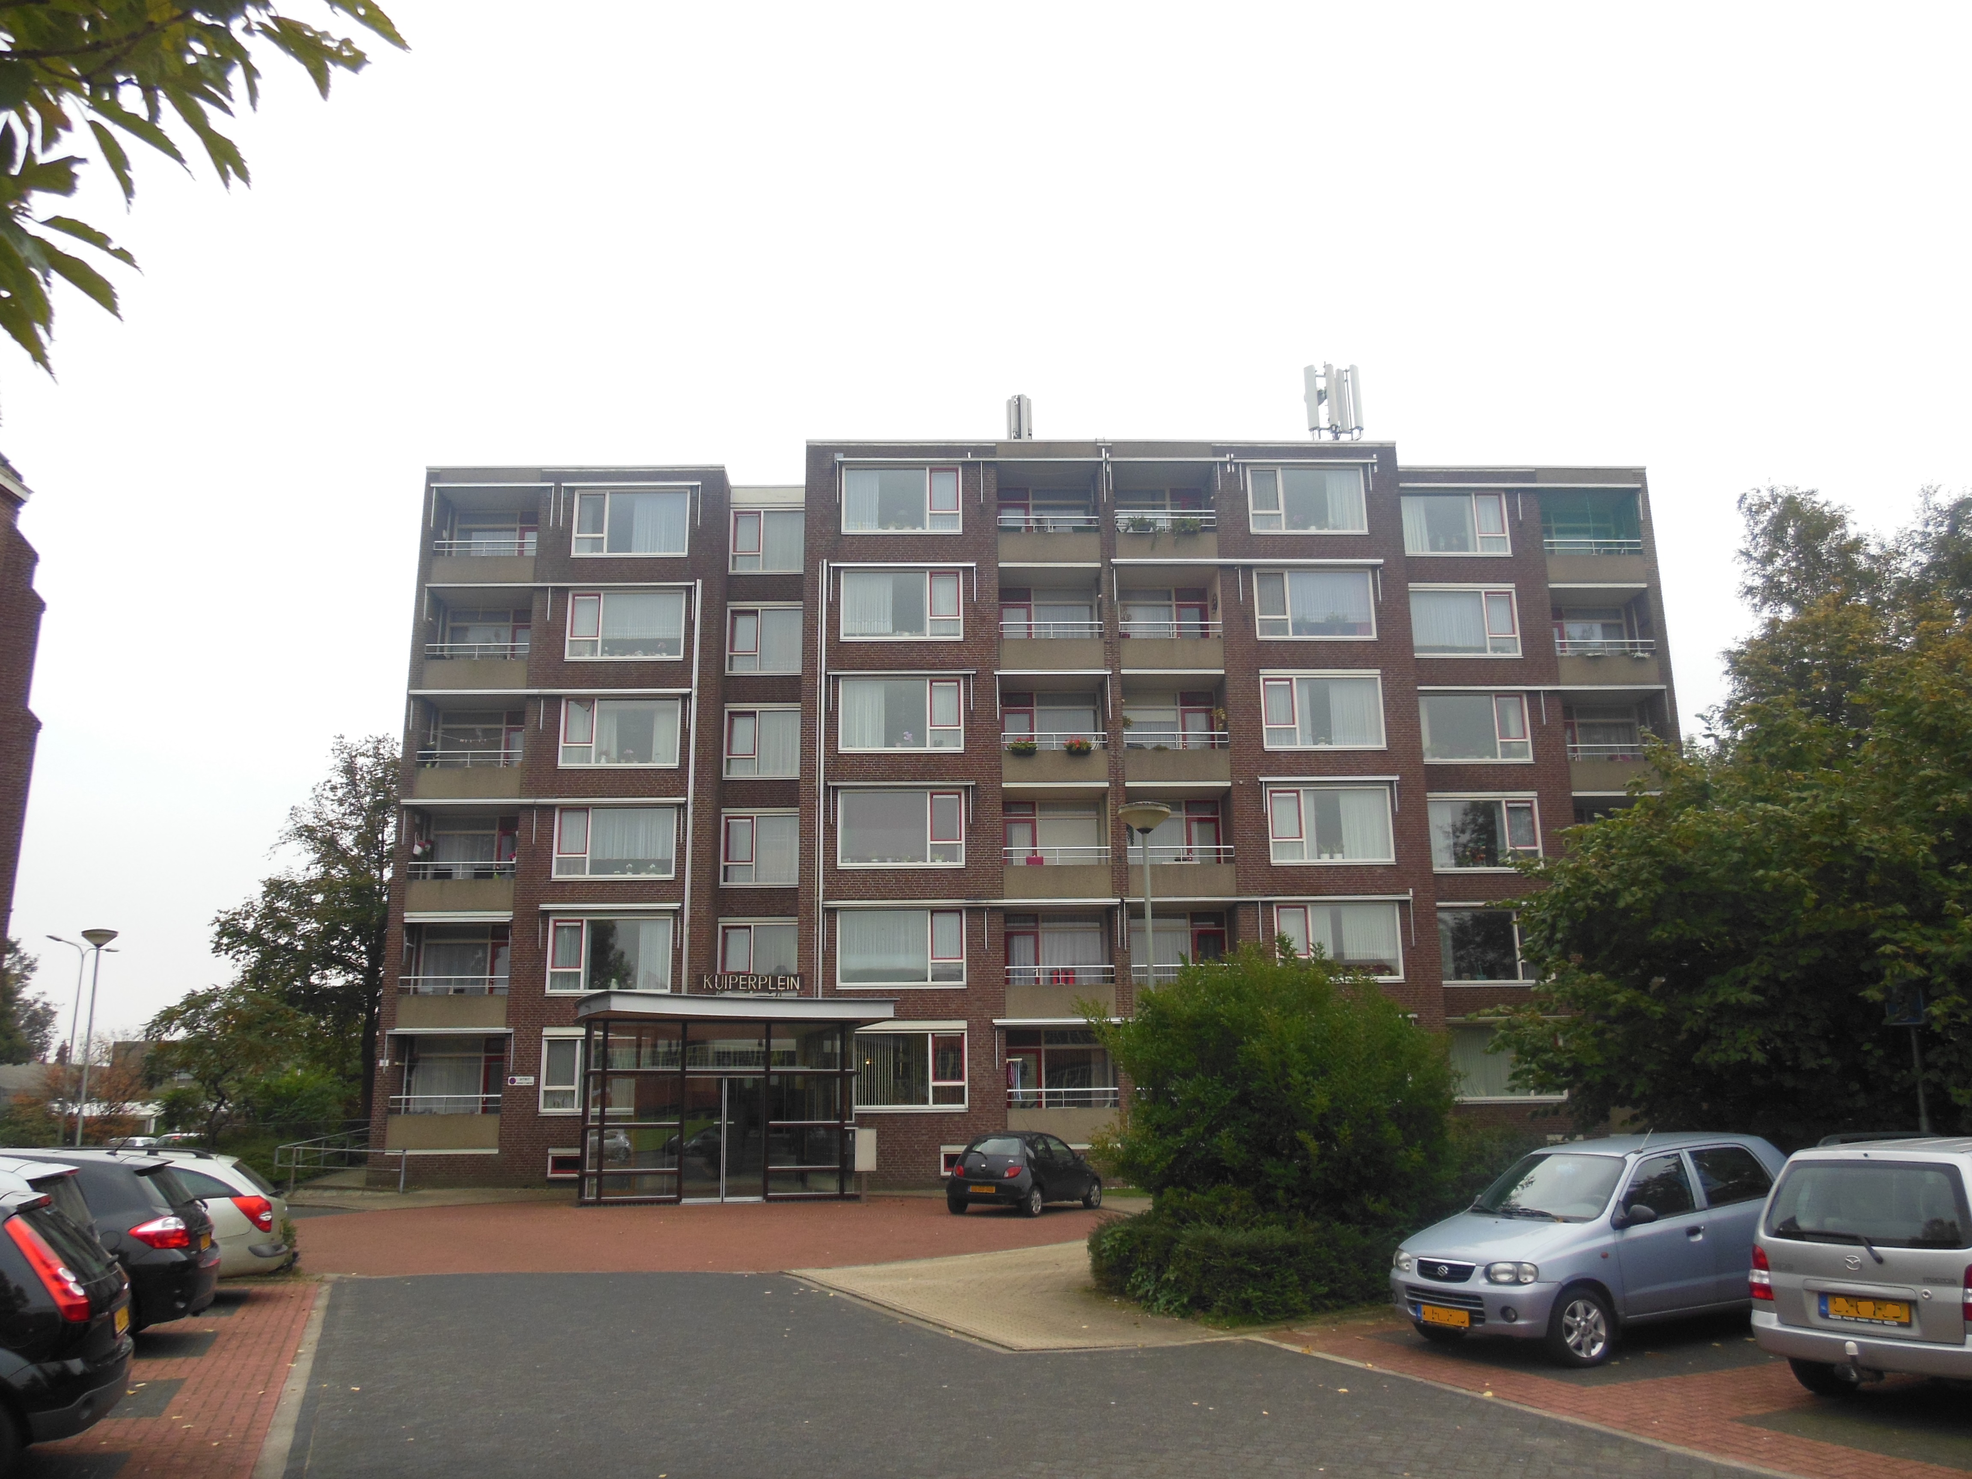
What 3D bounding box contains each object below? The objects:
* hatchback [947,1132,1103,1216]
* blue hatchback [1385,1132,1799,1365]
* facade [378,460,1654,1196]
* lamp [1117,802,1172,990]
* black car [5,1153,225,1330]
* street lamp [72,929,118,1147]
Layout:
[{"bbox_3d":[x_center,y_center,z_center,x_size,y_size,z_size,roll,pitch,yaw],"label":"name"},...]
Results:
[{"bbox_3d":[0.753,7.720,25.495,1.640,1.390,3.620,-8,-16,27],"label":"hatchback"},{"bbox_3d":[4.738,3.898,11.159,3.500,1.460,1.500,7,-16,-30],"label":"blue hatchback"},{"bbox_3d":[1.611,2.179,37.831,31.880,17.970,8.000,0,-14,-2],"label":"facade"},{"bbox_3d":[1.872,3.229,15.883,0.600,5.200,0.600,0,-14,-2],"label":"lamp"},{"bbox_3d":[-8.508,4.133,11.359,4.200,1.500,1.760,4,-15,-20],"label":"black car"},{"bbox_3d":[-17.320,6.301,27.289,0.600,5.250,0.600,0,-14,-2],"label":"street lamp"}]

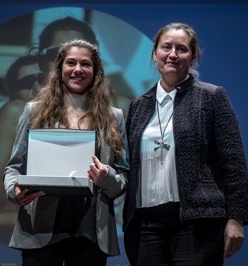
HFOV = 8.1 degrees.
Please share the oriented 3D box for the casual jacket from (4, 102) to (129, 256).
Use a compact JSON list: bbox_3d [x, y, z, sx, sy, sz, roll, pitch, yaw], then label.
[{"bbox_3d":[-0.242,0.194,7.350,0.520,0.660,0.340,0,-6,4],"label":"casual jacket"}]

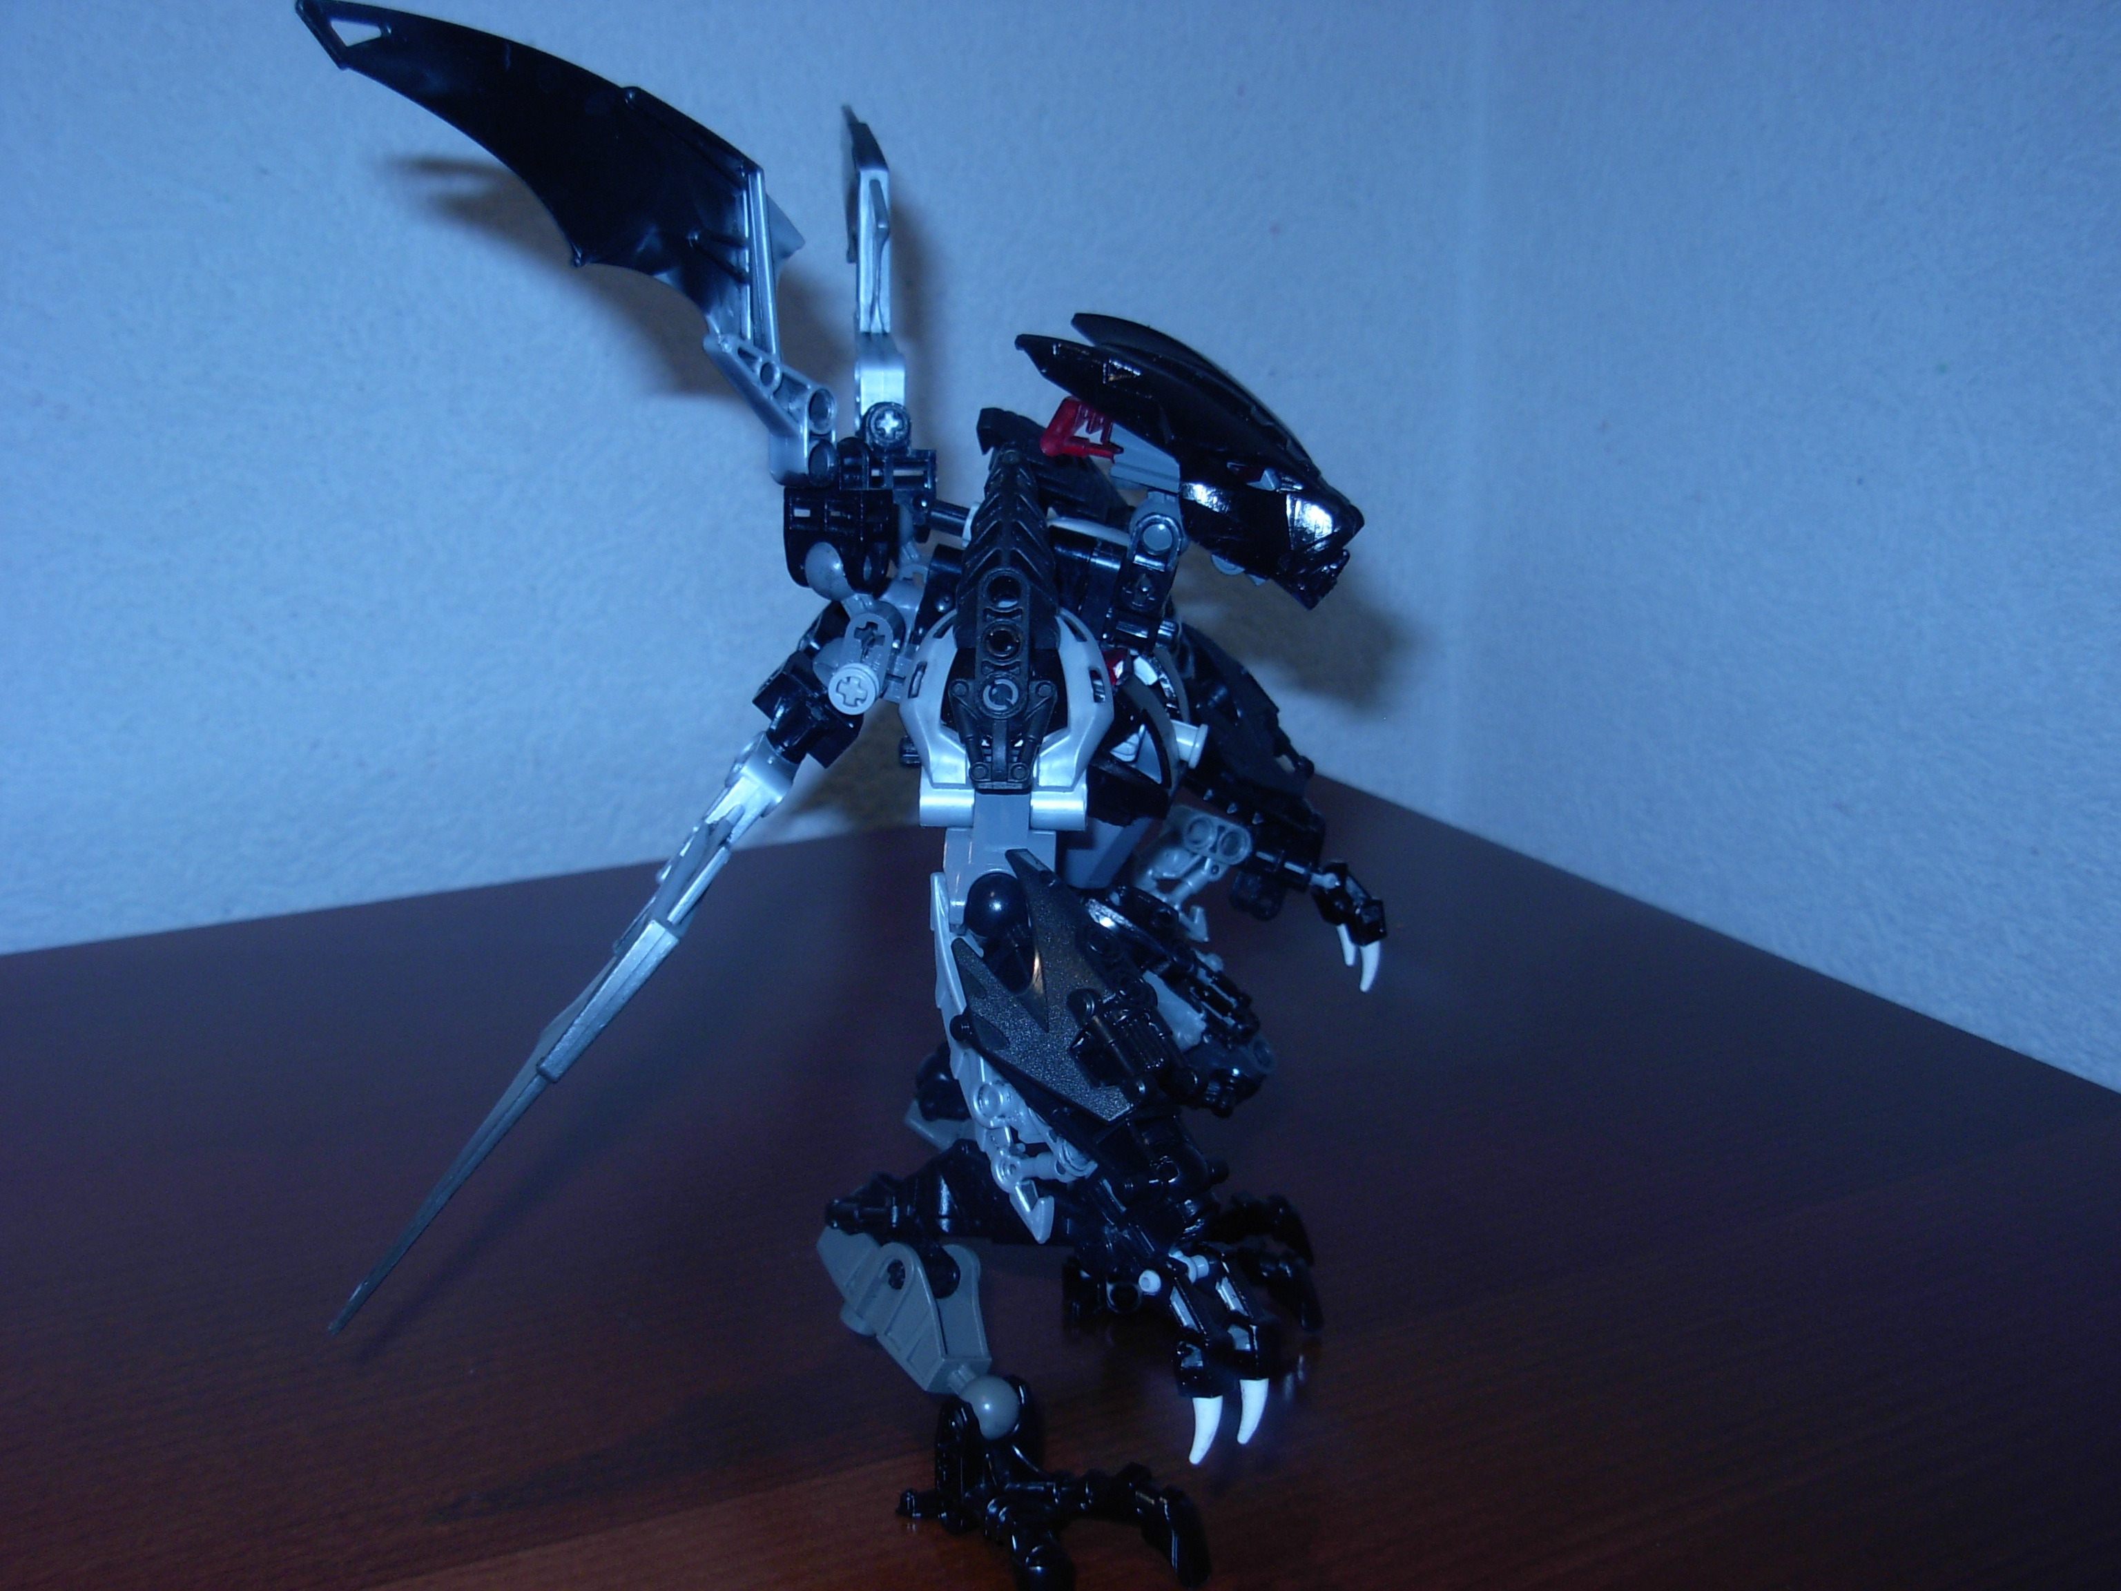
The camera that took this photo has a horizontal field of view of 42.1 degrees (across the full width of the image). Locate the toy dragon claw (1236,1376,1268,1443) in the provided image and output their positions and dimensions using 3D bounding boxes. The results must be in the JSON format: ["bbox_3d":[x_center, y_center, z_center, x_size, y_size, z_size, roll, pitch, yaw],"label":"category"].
[{"bbox_3d":[0.029,0.093,0.417,0.005,0.011,0.004,5,15,17],"label":"toy dragon claw"}]

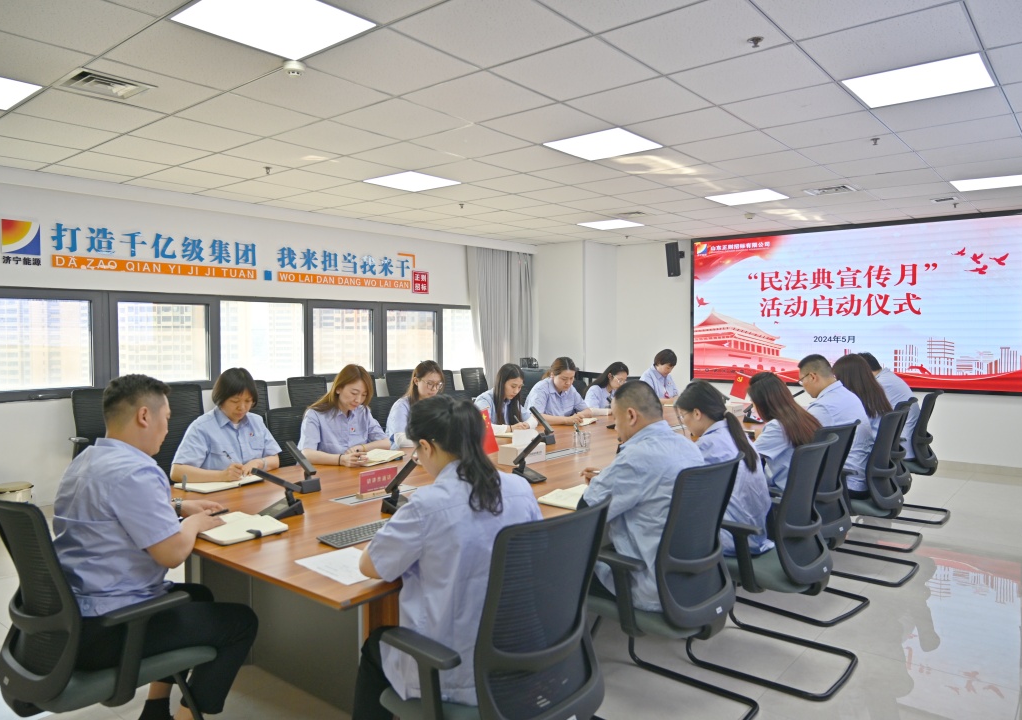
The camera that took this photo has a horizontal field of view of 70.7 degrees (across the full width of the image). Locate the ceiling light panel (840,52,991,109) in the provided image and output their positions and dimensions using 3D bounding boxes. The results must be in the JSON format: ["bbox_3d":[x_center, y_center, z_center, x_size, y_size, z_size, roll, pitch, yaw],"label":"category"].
[{"bbox_3d":[1.982,-1.349,3.484,0.590,0.040,0.590,2,3,40],"label":"ceiling light panel"}]

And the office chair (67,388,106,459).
[{"bbox_3d":[-3.221,0.741,5.856,0.620,0.980,0.610,2,3,40],"label":"office chair"}]

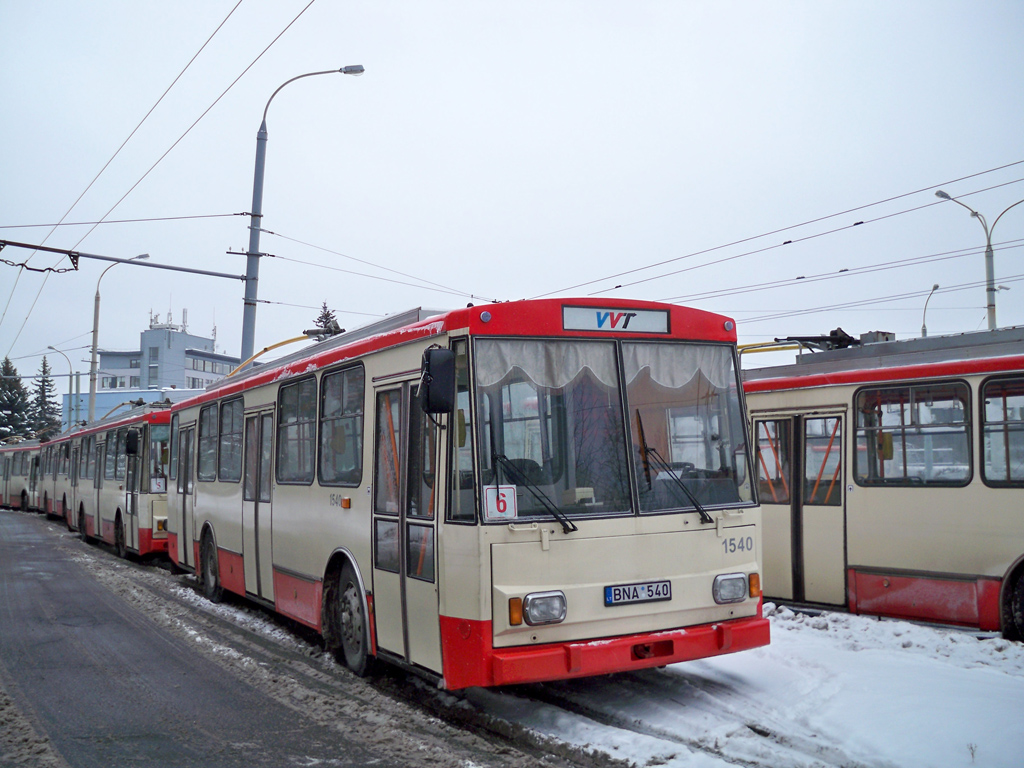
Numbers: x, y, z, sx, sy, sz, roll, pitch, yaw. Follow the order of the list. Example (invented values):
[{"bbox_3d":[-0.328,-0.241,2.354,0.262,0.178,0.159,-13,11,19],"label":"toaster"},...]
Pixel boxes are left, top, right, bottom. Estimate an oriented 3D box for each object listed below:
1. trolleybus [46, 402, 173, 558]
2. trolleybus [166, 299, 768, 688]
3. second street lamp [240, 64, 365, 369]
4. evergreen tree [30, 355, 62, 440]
[{"bbox_3d":[-8.206,2.170,23.879,2.520,3.200,11.340,1,-5,-30],"label":"trolleybus"},{"bbox_3d":[-1.758,1.123,12.142,2.520,3.200,11.360,1,-5,-28],"label":"trolleybus"},{"bbox_3d":[-5.283,-2.164,25.549,3.100,12.000,0.400,2,-5,-30],"label":"second street lamp"},{"bbox_3d":[-36.021,2.993,79.641,3.400,10.260,3.400,1,-4,-24],"label":"evergreen tree"}]

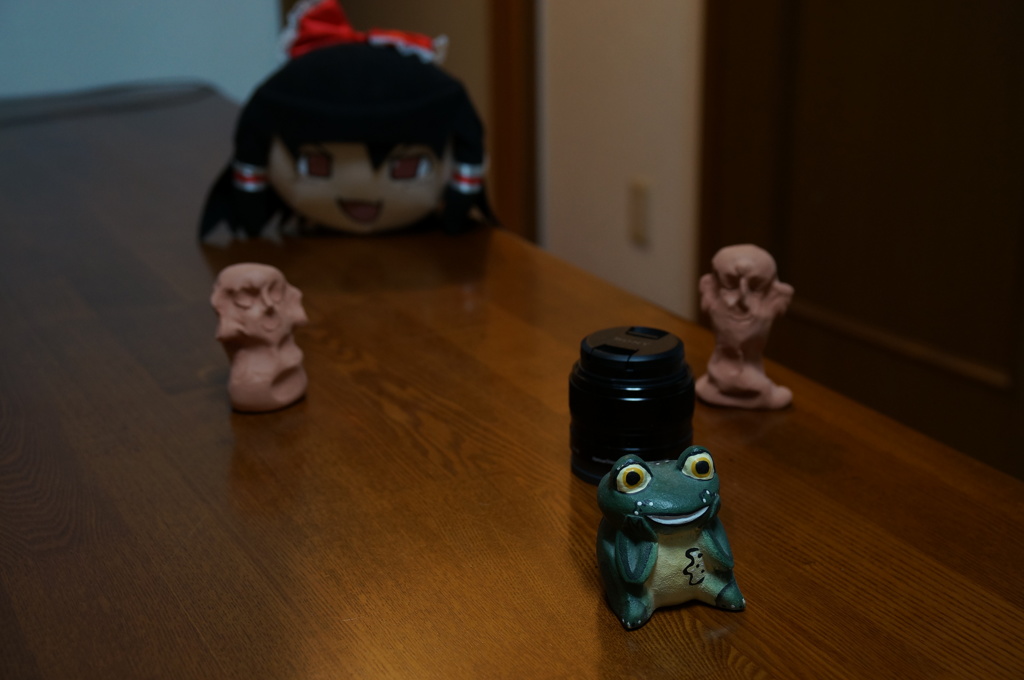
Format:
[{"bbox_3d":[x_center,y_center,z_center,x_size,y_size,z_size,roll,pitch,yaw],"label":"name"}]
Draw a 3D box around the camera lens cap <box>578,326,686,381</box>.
[{"bbox_3d":[0.060,0.005,0.725,0.053,0.009,0.053,-1,19,0],"label":"camera lens cap"}]

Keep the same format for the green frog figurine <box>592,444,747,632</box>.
[{"bbox_3d":[0.063,0.075,0.607,0.057,0.069,0.053,-6,20,-17],"label":"green frog figurine"}]

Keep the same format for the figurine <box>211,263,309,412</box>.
[{"bbox_3d":[-0.142,-0.005,0.826,0.053,0.082,0.042,-7,20,-19],"label":"figurine"}]

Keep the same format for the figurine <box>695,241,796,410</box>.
[{"bbox_3d":[0.133,-0.010,0.820,0.055,0.090,0.042,5,20,15],"label":"figurine"}]

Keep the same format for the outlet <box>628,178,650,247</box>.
[{"bbox_3d":[0.244,-0.242,2.769,0.010,0.120,0.070,-12,22,-29],"label":"outlet"}]

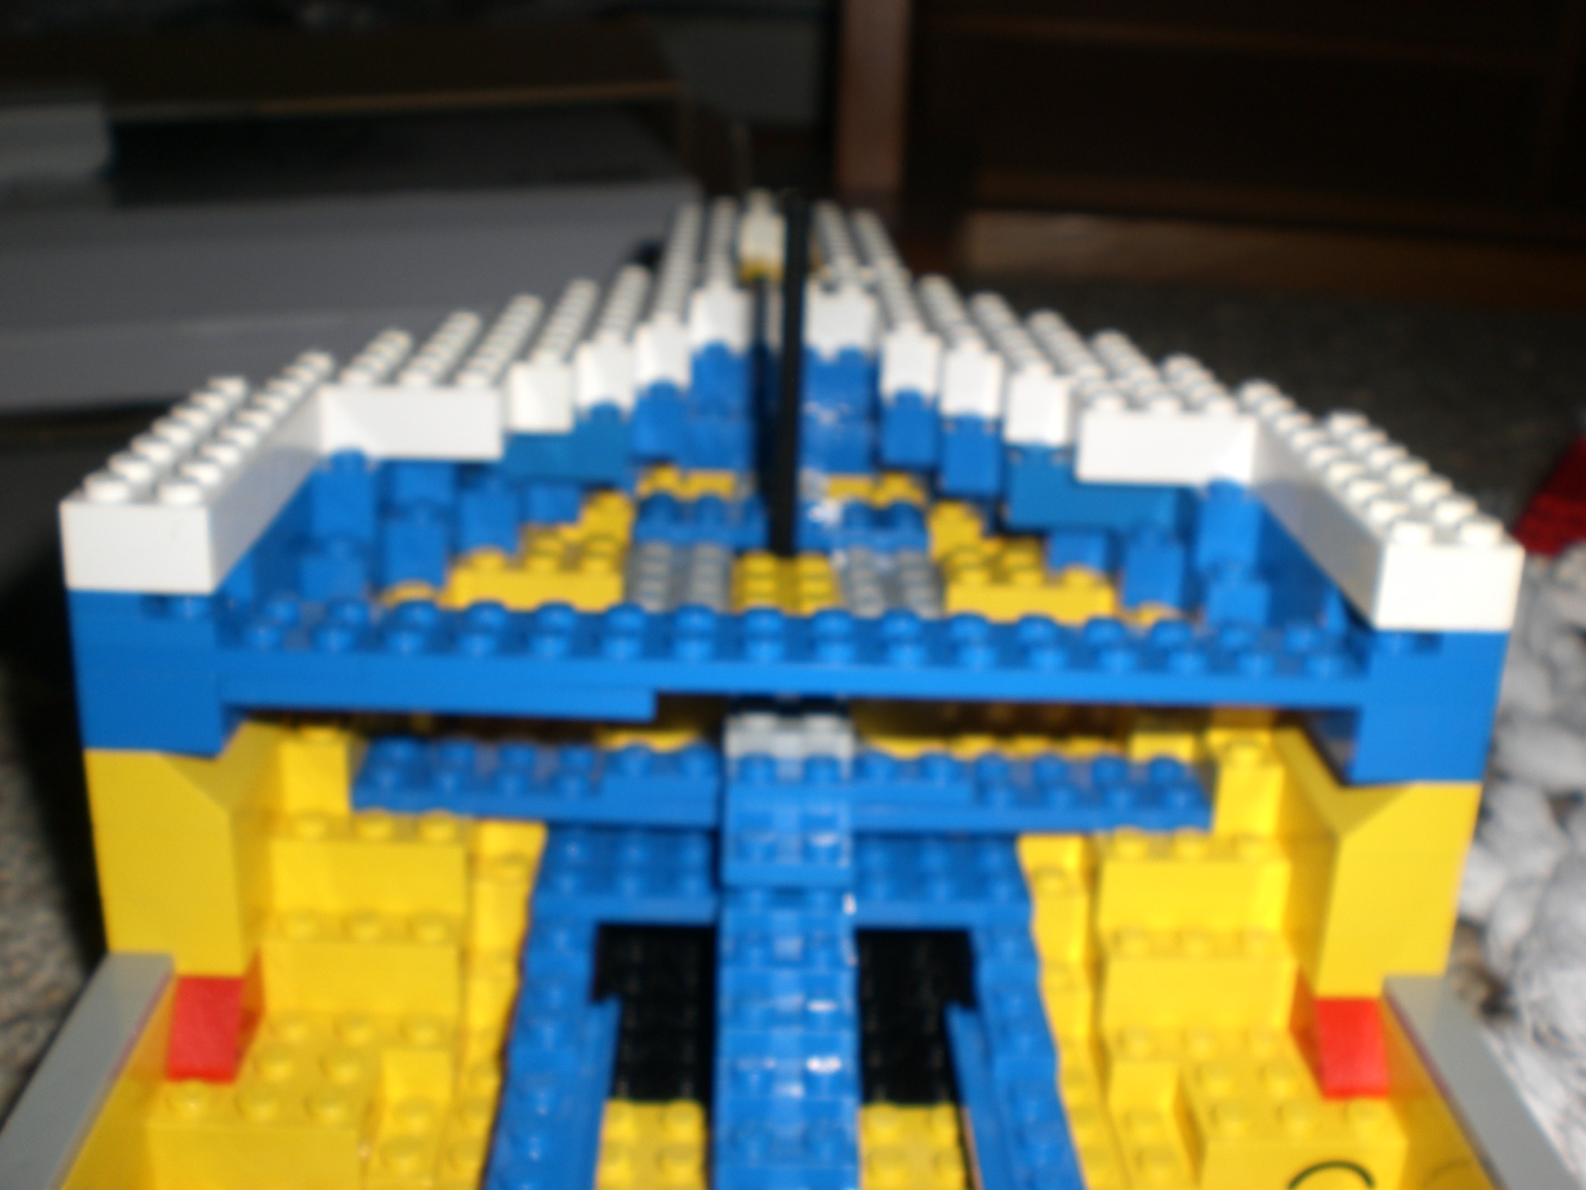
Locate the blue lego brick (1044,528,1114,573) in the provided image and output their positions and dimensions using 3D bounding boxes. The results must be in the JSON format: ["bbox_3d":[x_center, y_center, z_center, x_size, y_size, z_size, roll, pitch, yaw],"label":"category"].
[{"bbox_3d":[0.043,-0.011,0.268,0.008,0.011,0.012,2,20,-2],"label":"blue lego brick"}]

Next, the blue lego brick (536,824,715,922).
[{"bbox_3d":[-0.021,0.036,0.226,0.024,0.005,0.016,2,20,-2],"label":"blue lego brick"}]

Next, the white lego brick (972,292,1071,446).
[{"bbox_3d":[0.036,-0.039,0.288,0.008,0.011,0.064,2,20,-2],"label":"white lego brick"}]

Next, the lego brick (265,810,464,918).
[{"bbox_3d":[-0.053,0.033,0.224,0.024,0.011,0.010,2,20,-2],"label":"lego brick"}]

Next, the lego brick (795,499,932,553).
[{"bbox_3d":[0.010,-0.012,0.285,0.024,0.005,0.016,2,20,-2],"label":"lego brick"}]

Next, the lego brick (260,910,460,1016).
[{"bbox_3d":[-0.053,0.043,0.219,0.024,0.011,0.015,2,20,-2],"label":"lego brick"}]

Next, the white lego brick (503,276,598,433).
[{"bbox_3d":[-0.037,-0.040,0.283,0.008,0.011,0.064,2,20,-2],"label":"white lego brick"}]

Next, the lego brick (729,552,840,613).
[{"bbox_3d":[-0.001,0.002,0.257,0.016,0.006,0.032,2,20,-2],"label":"lego brick"}]

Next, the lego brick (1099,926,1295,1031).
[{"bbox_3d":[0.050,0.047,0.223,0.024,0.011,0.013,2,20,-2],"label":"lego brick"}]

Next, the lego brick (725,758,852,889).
[{"bbox_3d":[-0.001,0.030,0.227,0.016,0.008,0.019,2,20,-2],"label":"lego brick"}]

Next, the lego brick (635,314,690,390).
[{"bbox_3d":[-0.021,-0.039,0.282,0.008,0.011,0.010,2,20,-2],"label":"lego brick"}]

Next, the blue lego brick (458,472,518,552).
[{"bbox_3d":[-0.046,-0.013,0.264,0.008,0.011,0.010,2,20,-2],"label":"blue lego brick"}]

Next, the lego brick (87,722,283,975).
[{"bbox_3d":[-0.073,0.026,0.214,0.016,0.030,0.028,2,20,-2],"label":"lego brick"}]

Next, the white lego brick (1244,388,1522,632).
[{"bbox_3d":[0.073,-0.014,0.227,0.016,0.011,0.072,2,20,-2],"label":"white lego brick"}]

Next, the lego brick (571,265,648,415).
[{"bbox_3d":[-0.030,-0.046,0.301,0.008,0.011,0.064,2,20,-2],"label":"lego brick"}]

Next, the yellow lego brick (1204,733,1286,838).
[{"bbox_3d":[0.060,0.024,0.232,0.008,0.011,0.010,2,20,-2],"label":"yellow lego brick"}]

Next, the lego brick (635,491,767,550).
[{"bbox_3d":[-0.014,-0.012,0.282,0.024,0.005,0.008,2,20,-2],"label":"lego brick"}]

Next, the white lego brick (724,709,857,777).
[{"bbox_3d":[-0.001,0.017,0.217,0.016,0.005,0.010,2,20,-2],"label":"white lego brick"}]

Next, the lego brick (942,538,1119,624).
[{"bbox_3d":[0.035,0.000,0.266,0.024,0.011,0.016,2,20,-2],"label":"lego brick"}]

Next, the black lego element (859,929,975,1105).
[{"bbox_3d":[0.014,0.055,0.234,0.016,0.005,0.032,2,20,-2],"label":"black lego element"}]

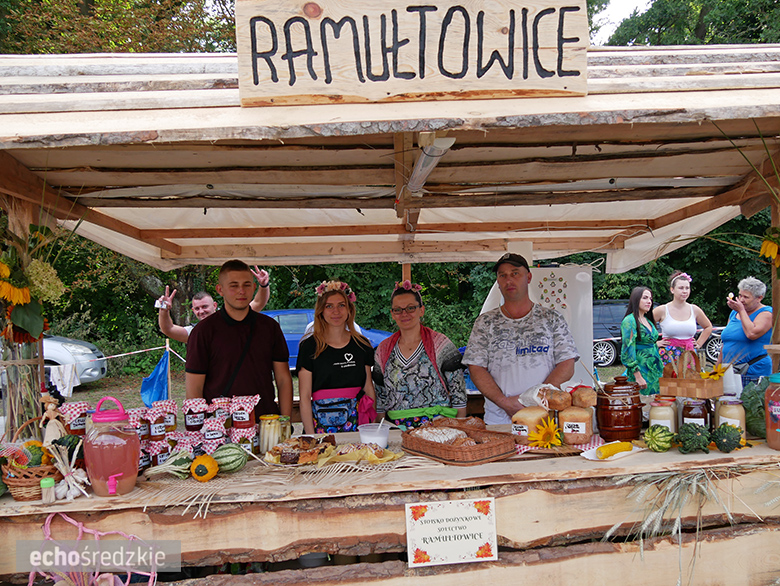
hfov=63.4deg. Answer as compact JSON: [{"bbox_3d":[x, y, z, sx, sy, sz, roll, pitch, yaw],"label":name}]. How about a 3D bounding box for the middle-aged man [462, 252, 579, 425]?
[{"bbox_3d":[0.640,0.704,3.098,0.570,1.800,0.360,-2,1,6],"label":"middle-aged man"}]

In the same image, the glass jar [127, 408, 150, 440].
[{"bbox_3d":[-0.958,0.502,2.410,0.090,0.112,0.090,-3,2,-37],"label":"glass jar"}]

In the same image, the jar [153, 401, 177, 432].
[{"bbox_3d":[-0.889,0.487,2.500,0.100,0.118,0.100,-3,1,-18],"label":"jar"}]

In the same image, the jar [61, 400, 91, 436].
[{"bbox_3d":[-1.226,0.499,2.460,0.105,0.122,0.105,-3,1,-20],"label":"jar"}]

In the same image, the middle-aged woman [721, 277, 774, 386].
[{"bbox_3d":[2.991,0.686,5.266,0.500,1.640,0.420,-1,2,41],"label":"middle-aged woman"}]

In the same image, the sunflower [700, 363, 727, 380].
[{"bbox_3d":[1.291,0.315,2.520,0.105,0.070,0.090,-2,1,3],"label":"sunflower"}]

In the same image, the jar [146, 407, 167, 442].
[{"bbox_3d":[-0.906,0.514,2.460,0.076,0.118,0.076,-2,1,0],"label":"jar"}]

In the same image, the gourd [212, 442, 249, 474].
[{"bbox_3d":[-0.588,0.606,2.320,0.145,0.105,0.105,-2,1,22],"label":"gourd"}]

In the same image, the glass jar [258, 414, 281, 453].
[{"bbox_3d":[-0.491,0.578,2.580,0.087,0.140,0.087,-2,1,0],"label":"glass jar"}]

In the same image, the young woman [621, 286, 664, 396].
[{"bbox_3d":[2.254,0.751,5.610,0.430,1.610,0.290,-3,1,-41],"label":"young woman"}]

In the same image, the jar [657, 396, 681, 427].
[{"bbox_3d":[1.116,0.500,2.539,0.103,0.148,0.103,-2,1,14],"label":"jar"}]

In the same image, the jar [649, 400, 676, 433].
[{"bbox_3d":[1.056,0.503,2.445,0.103,0.148,0.103,-2,1,14],"label":"jar"}]

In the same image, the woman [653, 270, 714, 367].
[{"bbox_3d":[2.490,0.648,5.372,0.540,1.680,0.350,-2,2,13],"label":"woman"}]

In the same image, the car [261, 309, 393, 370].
[{"bbox_3d":[-1.514,1.060,13.000,4.100,1.450,1.720,-2,1,7],"label":"car"}]

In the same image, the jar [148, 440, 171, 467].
[{"bbox_3d":[-0.871,0.615,2.390,0.087,0.112,0.087,-3,2,-32],"label":"jar"}]

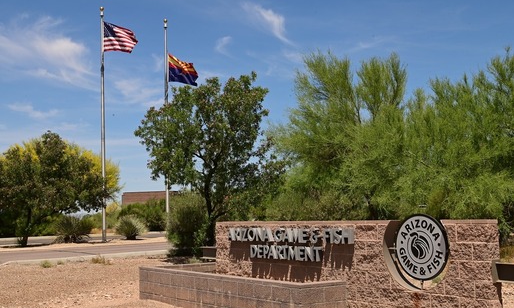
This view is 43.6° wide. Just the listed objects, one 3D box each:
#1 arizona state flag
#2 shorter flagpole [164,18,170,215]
[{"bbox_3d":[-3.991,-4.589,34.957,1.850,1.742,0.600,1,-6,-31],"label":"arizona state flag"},{"bbox_3d":[-4.793,-1.412,34.274,0.190,11.857,0.190,-1,-5,-8],"label":"shorter flagpole"}]

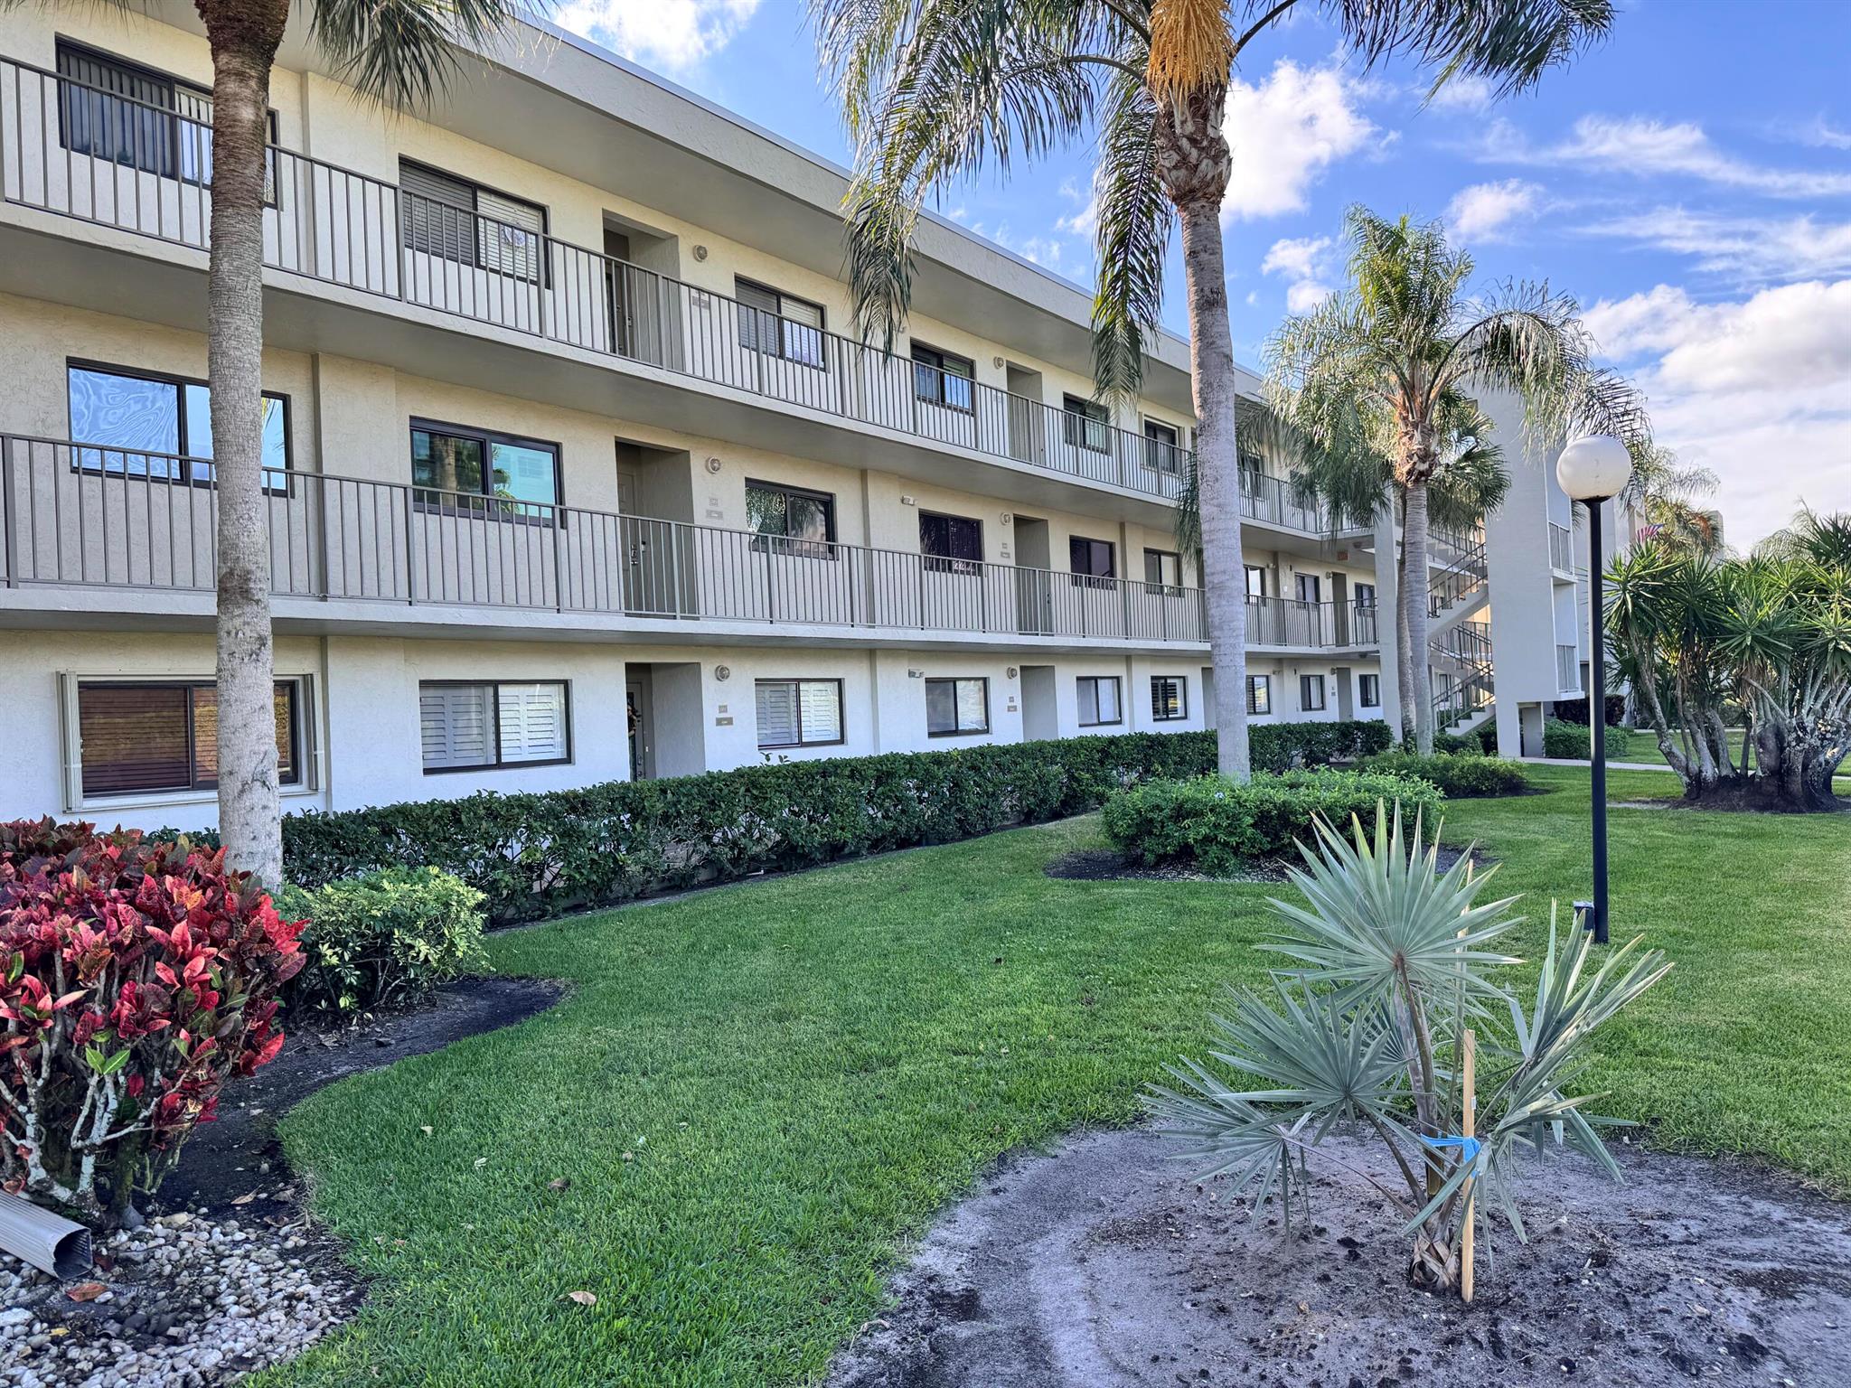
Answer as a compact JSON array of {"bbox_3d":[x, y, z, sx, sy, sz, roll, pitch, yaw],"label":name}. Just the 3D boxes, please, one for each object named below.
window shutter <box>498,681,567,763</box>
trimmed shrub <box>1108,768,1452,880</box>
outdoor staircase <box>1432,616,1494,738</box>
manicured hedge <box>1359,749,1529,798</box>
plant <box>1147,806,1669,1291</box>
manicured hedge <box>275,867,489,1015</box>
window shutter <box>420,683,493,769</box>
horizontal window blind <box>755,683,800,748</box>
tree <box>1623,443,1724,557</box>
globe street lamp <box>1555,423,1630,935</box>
[{"bbox_3d":[-4.348,0.299,14.216,0.060,0.856,0.900,-4,-2,36],"label":"window shutter"},{"bbox_3d":[3.480,1.263,13.350,3.300,0.760,2.500,-3,-1,0],"label":"trimmed shrub"},{"bbox_3d":[12.312,-0.458,29.608,1.600,2.750,1.400,-4,-2,36],"label":"outdoor staircase"},{"bbox_3d":[8.100,1.226,20.350,2.600,0.640,2.500,-3,-1,0],"label":"manicured hedge"},{"bbox_3d":[1.206,0.892,3.200,1.250,1.190,1.120,-3,-1,20],"label":"plant"},{"bbox_3d":[-3.420,1.494,7.950,1.250,0.780,1.100,-3,-1,0],"label":"manicured hedge"},{"bbox_3d":[-4.913,0.316,13.436,0.060,0.861,0.878,-4,-2,36],"label":"window shutter"},{"bbox_3d":[-2.001,0.260,17.451,0.060,0.856,0.897,-4,-2,36],"label":"horizontal window blind"},{"bbox_3d":[24.500,-3.577,43.000,5.000,9.460,4.800,-3,-1,0],"label":"tree"},{"bbox_3d":[4.076,-0.032,7.779,0.410,3.077,0.410,0,-1,0],"label":"globe street lamp"}]

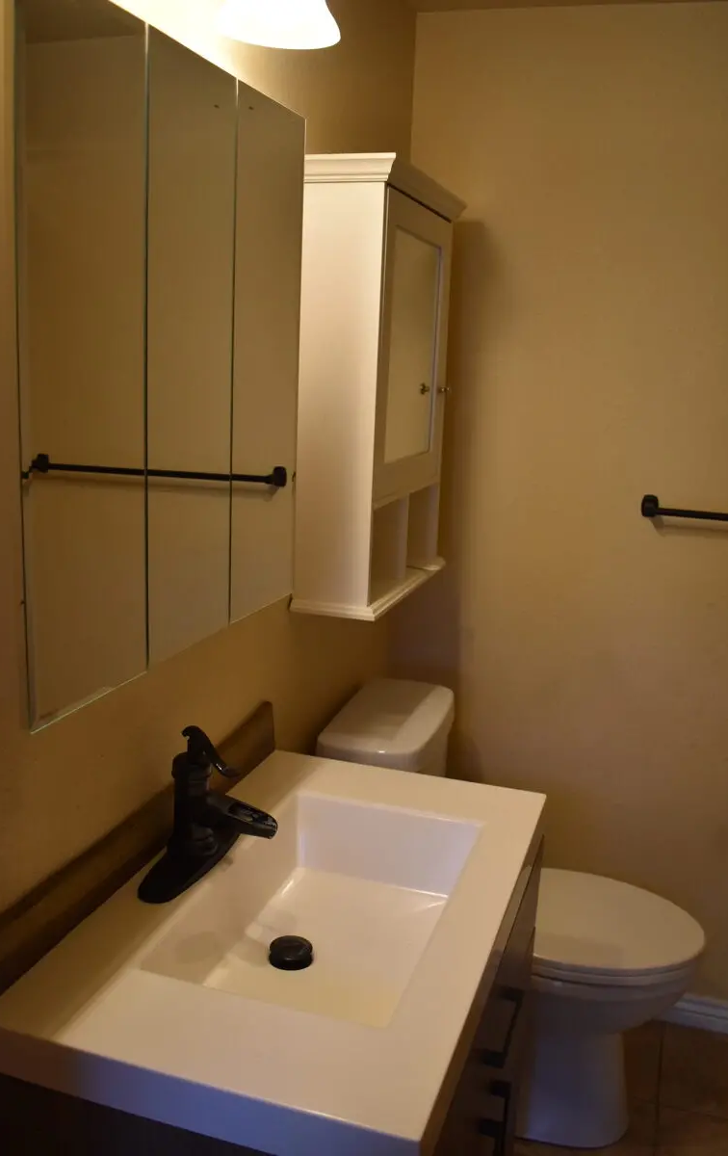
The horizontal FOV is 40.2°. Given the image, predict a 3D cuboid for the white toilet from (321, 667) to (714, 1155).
[{"bbox_3d":[0.314,0.719,2.103,0.767,0.819,0.425,6,13,17],"label":"white toilet"}]

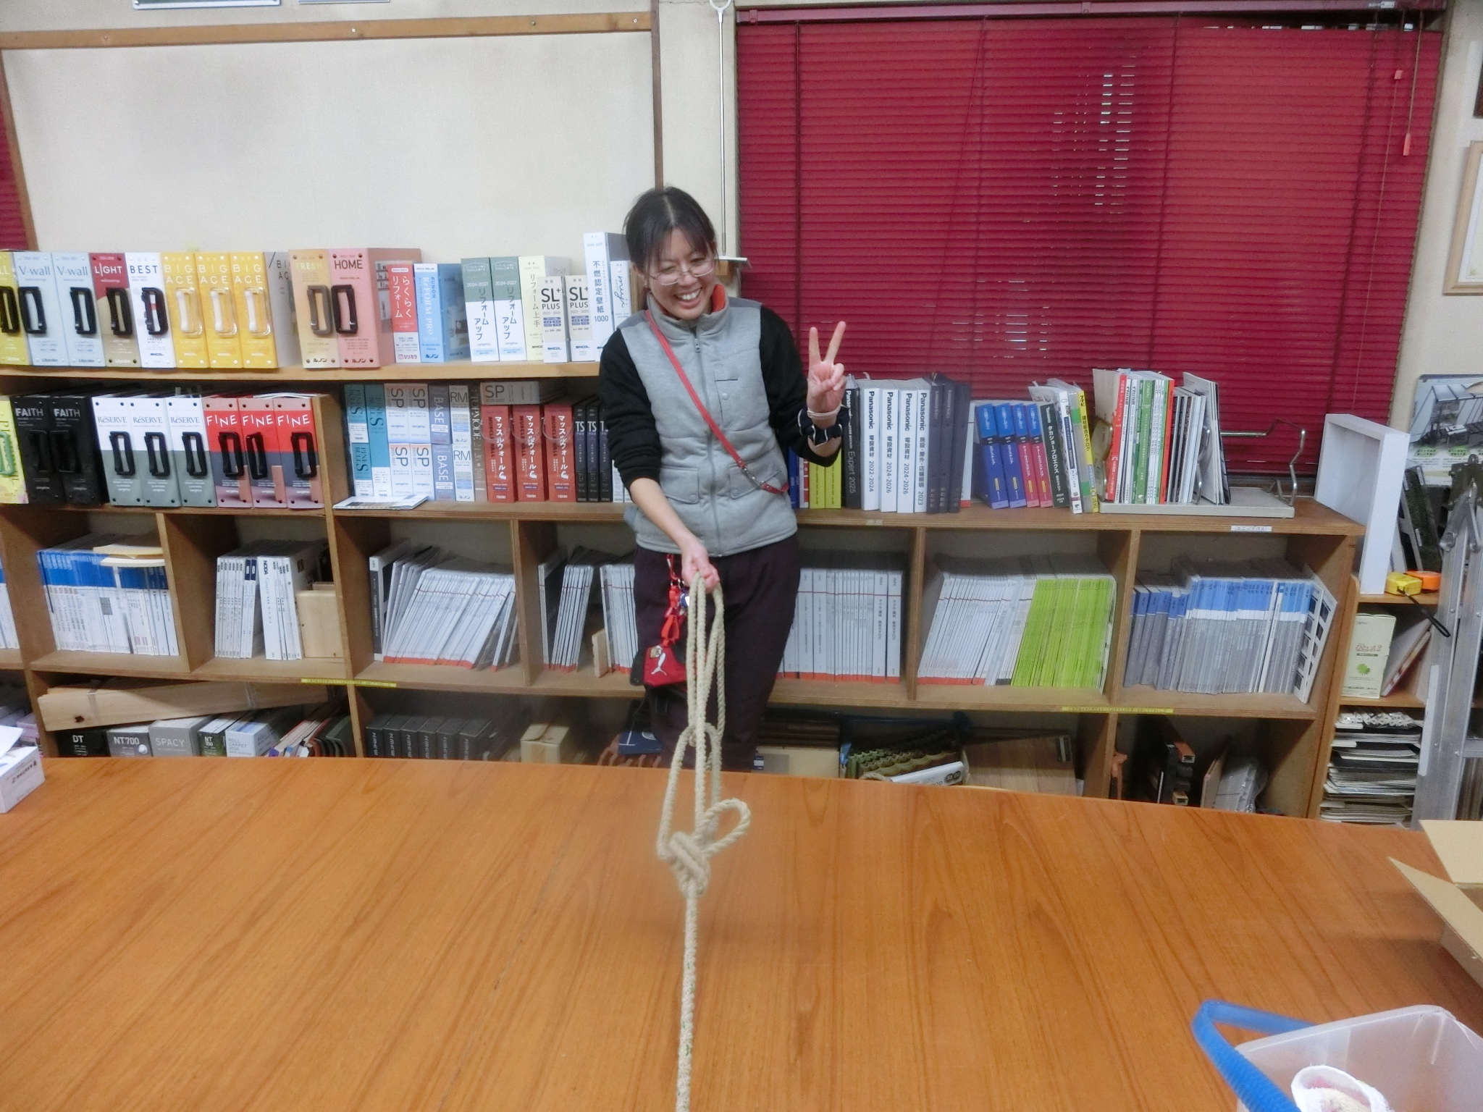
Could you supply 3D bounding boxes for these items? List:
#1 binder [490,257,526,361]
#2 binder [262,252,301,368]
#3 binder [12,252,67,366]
[{"bbox_3d":[-0.546,-0.624,2.581,0.068,0.243,0.242,1,16,5],"label":"binder"},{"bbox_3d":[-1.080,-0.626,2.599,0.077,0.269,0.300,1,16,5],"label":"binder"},{"bbox_3d":[-1.689,-0.639,2.648,0.096,0.267,0.322,1,16,5],"label":"binder"}]

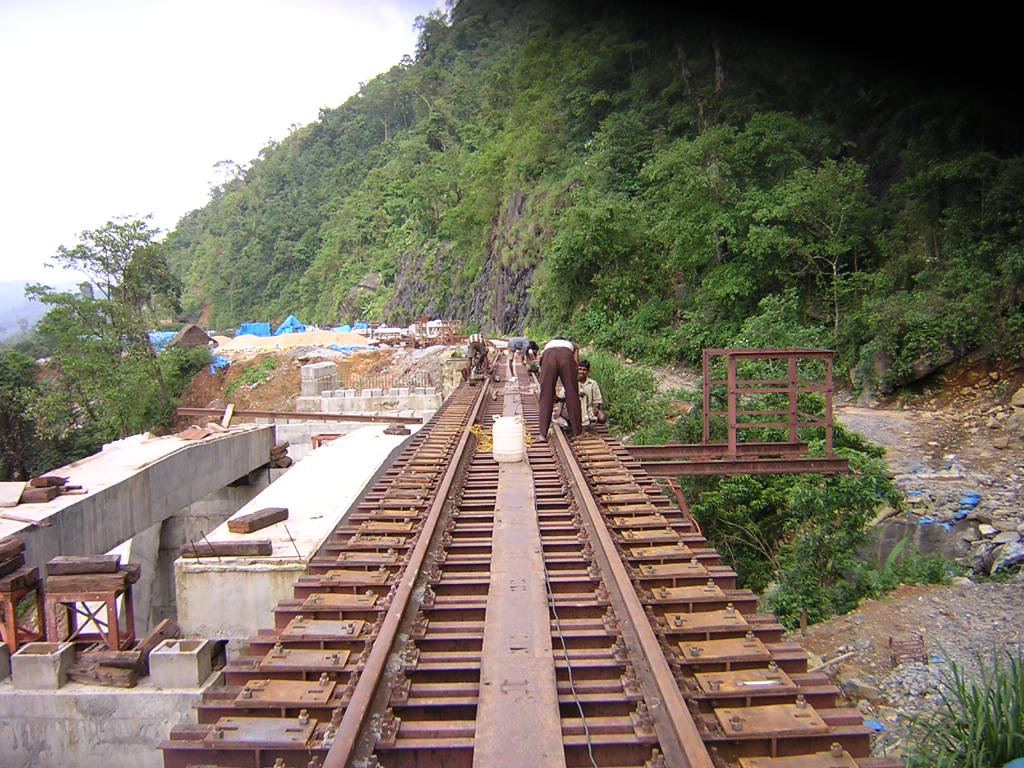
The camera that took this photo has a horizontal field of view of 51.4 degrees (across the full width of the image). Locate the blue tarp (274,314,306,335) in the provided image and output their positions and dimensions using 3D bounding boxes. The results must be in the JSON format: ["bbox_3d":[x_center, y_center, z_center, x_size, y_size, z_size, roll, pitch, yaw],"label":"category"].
[{"bbox_3d":[-16.640,-4.395,80.000,2.400,1.600,2.400,-1,3,-11],"label":"blue tarp"}]

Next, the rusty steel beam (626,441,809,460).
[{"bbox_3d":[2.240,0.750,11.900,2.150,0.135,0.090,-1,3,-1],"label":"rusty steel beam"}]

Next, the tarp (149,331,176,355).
[{"bbox_3d":[-23.563,-2.806,72.000,2.100,1.600,1.800,-2,4,-17],"label":"tarp"}]

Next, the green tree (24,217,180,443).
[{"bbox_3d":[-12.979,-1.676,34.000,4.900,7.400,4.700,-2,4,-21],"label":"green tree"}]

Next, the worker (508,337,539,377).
[{"bbox_3d":[0.266,-0.672,27.000,0.820,1.030,0.500,-1,3,0],"label":"worker"}]

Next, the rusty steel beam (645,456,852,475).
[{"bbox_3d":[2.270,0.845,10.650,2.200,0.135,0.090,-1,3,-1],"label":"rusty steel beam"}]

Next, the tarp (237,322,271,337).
[{"bbox_3d":[-19.345,-4.019,80.000,2.500,1.200,2.000,-1,3,0],"label":"tarp"}]

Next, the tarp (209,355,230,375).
[{"bbox_3d":[-13.459,-0.897,49.000,1.050,0.950,0.700,-1,3,0],"label":"tarp"}]

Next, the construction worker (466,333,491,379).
[{"bbox_3d":[-0.783,-0.618,25.100,0.580,1.150,0.800,-1,3,0],"label":"construction worker"}]

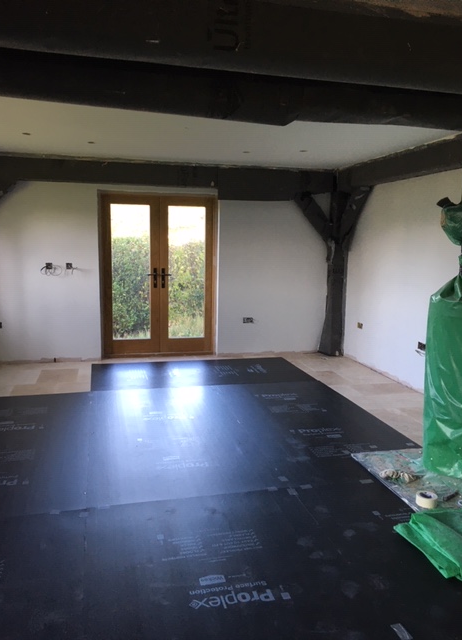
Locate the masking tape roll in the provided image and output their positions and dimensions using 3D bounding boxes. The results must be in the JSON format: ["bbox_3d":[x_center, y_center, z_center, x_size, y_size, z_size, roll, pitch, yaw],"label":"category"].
[{"bbox_3d":[1.153,1.059,3.153,0.118,0.053,0.118,1,8,0],"label":"masking tape roll"}]

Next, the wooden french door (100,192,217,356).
[{"bbox_3d":[-0.924,-0.551,6.907,1.460,2.070,0.110,-1,9,-14],"label":"wooden french door"}]

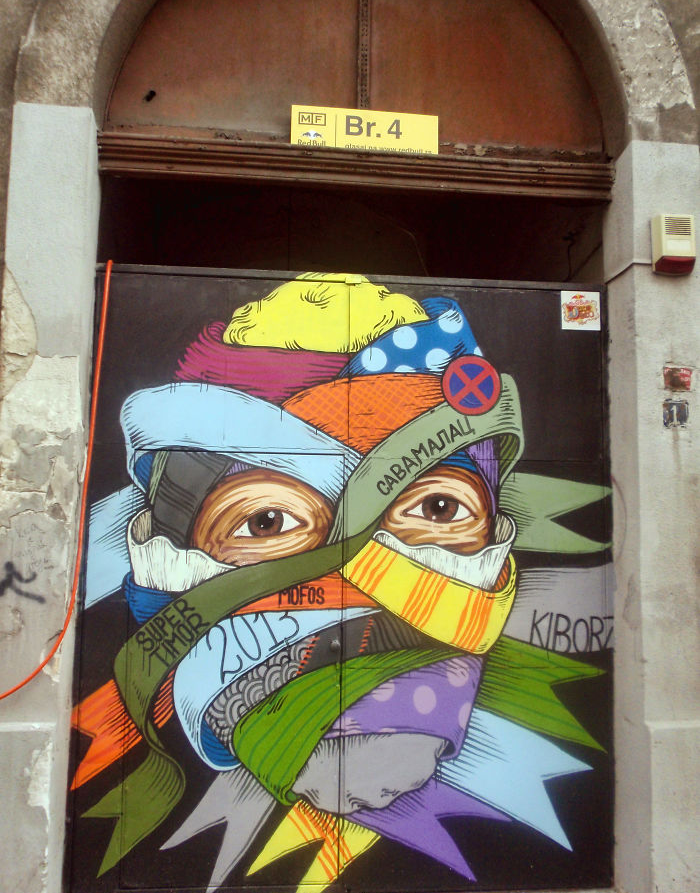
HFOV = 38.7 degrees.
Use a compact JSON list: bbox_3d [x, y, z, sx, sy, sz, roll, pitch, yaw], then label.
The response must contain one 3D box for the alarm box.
[{"bbox_3d":[1.589,-0.993,4.899,0.181,0.277,0.083,2,-9,-6],"label":"alarm box"}]

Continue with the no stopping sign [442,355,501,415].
[{"bbox_3d":[0.623,-0.313,5.099,0.303,0.303,0.010,2,-9,-6],"label":"no stopping sign"}]

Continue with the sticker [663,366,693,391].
[{"bbox_3d":[1.593,-0.327,4.839,0.147,0.117,0.010,2,-9,-6],"label":"sticker"}]

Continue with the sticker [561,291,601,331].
[{"bbox_3d":[1.213,-0.712,5.226,0.211,0.211,0.010,2,-9,-6],"label":"sticker"}]

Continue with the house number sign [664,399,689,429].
[{"bbox_3d":[1.545,-0.155,4.730,0.124,0.136,0.012,2,-7,-6],"label":"house number sign"}]

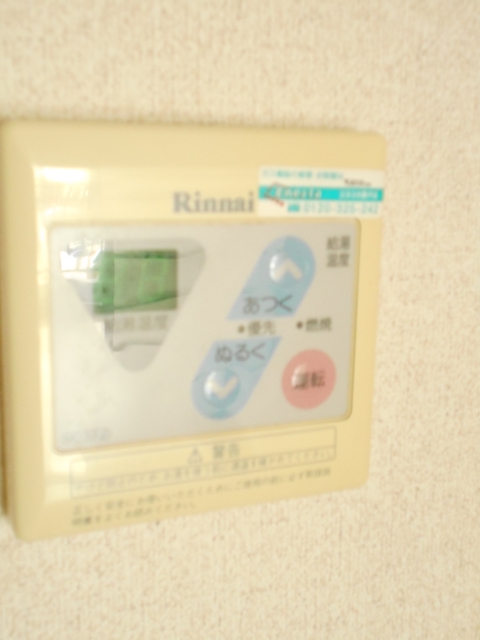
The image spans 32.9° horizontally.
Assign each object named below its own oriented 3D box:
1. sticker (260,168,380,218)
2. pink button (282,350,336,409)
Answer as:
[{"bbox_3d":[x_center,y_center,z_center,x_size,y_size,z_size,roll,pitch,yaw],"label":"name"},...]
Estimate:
[{"bbox_3d":[0.026,-0.040,0.258,0.044,0.015,0.001,-4,13,-22],"label":"sticker"},{"bbox_3d":[0.023,0.020,0.269,0.020,0.020,0.003,-4,13,-22],"label":"pink button"}]

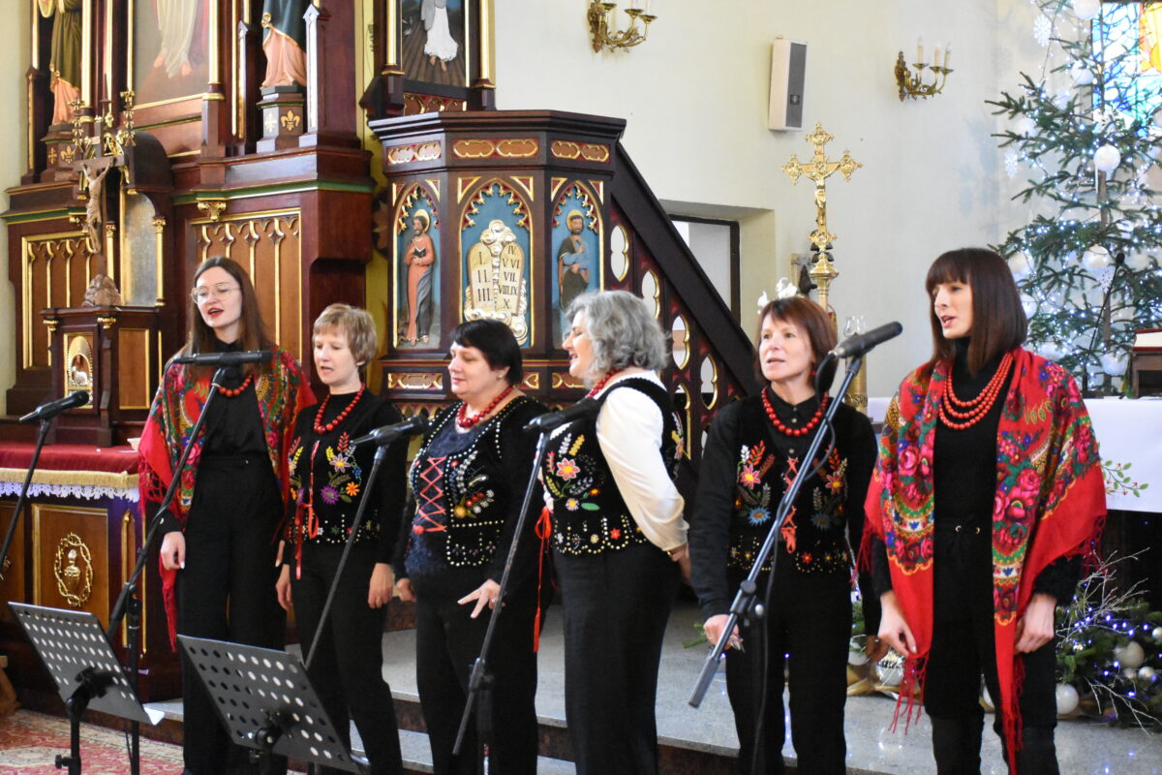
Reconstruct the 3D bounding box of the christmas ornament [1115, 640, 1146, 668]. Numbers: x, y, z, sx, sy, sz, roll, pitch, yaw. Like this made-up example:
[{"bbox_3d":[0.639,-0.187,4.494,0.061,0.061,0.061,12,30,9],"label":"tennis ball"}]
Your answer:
[{"bbox_3d":[1.850,0.900,6.200,0.098,0.100,0.098,0,0,0],"label":"christmas ornament"}]

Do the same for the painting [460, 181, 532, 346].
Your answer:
[{"bbox_3d":[-0.347,-0.510,7.470,0.290,0.680,0.060,0,0,4],"label":"painting"}]

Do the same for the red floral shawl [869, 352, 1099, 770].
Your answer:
[{"bbox_3d":[0.980,0.425,4.480,0.560,1.020,0.360,0,0,22],"label":"red floral shawl"}]

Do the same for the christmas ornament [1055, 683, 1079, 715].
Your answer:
[{"bbox_3d":[1.574,1.015,6.000,0.100,0.104,0.100,0,0,0],"label":"christmas ornament"}]

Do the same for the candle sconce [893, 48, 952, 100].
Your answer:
[{"bbox_3d":[1.965,-1.810,10.480,0.320,0.340,0.330,-1,1,-44],"label":"candle sconce"}]

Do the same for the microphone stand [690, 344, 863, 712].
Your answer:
[{"bbox_3d":[0.380,0.640,4.000,0.600,1.430,0.600,0,0,-18],"label":"microphone stand"}]

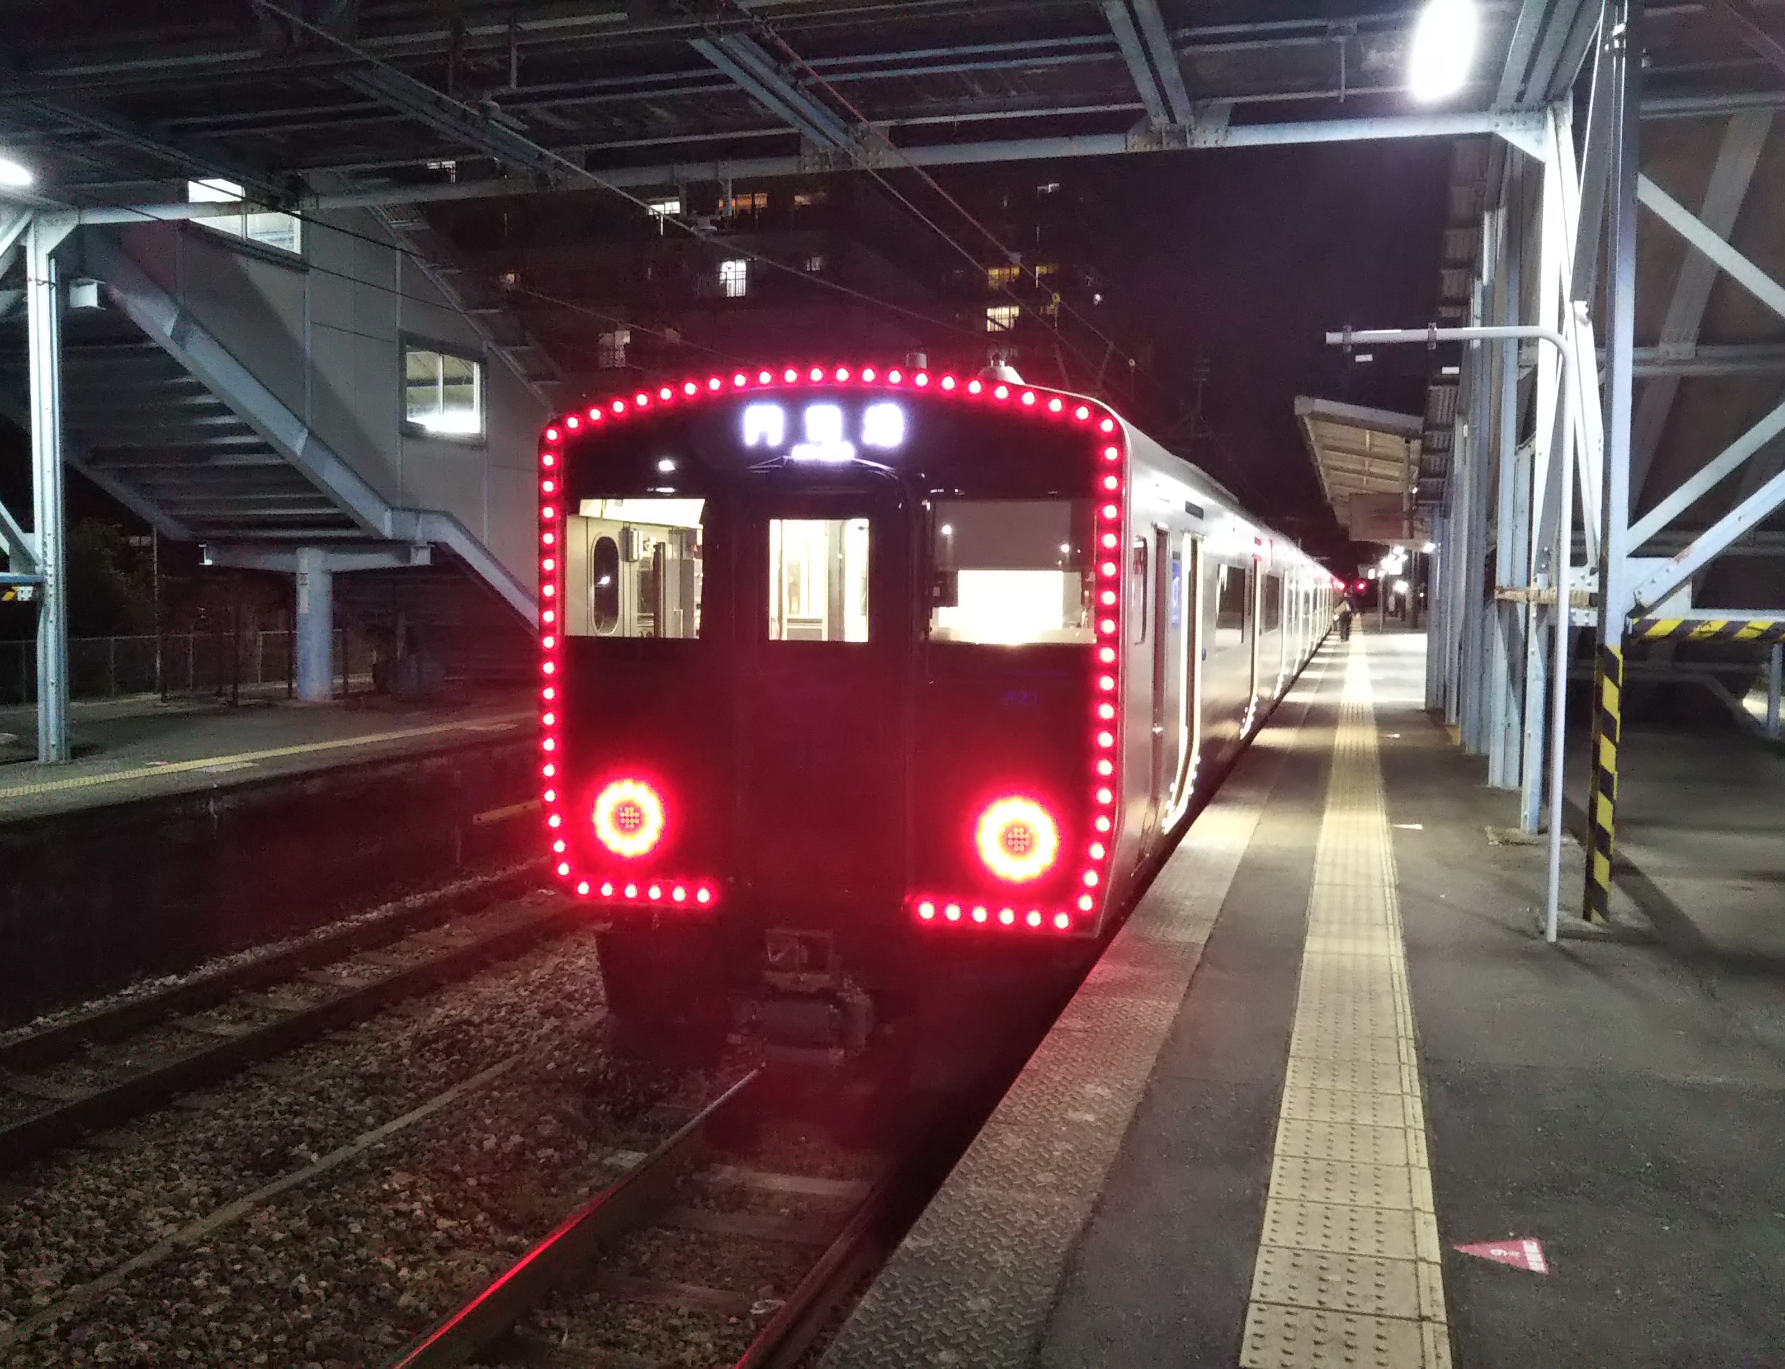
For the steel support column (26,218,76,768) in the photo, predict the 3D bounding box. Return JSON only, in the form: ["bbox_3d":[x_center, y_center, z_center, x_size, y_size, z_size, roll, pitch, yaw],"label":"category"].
[{"bbox_3d":[-6.674,-1.527,12.499,0.130,4.288,0.170,2,4,16],"label":"steel support column"}]

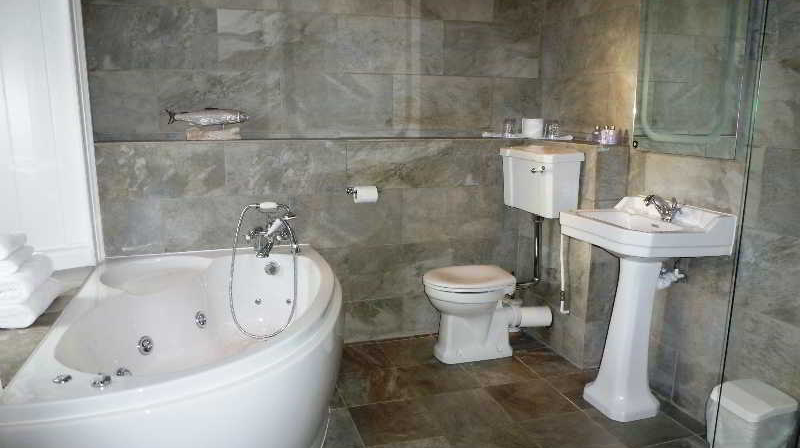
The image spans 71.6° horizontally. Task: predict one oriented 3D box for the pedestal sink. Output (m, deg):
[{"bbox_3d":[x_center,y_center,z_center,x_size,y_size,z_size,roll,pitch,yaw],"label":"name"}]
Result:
[{"bbox_3d":[0.951,0.341,2.284,0.405,0.850,0.570,-3,11,-17],"label":"pedestal sink"}]

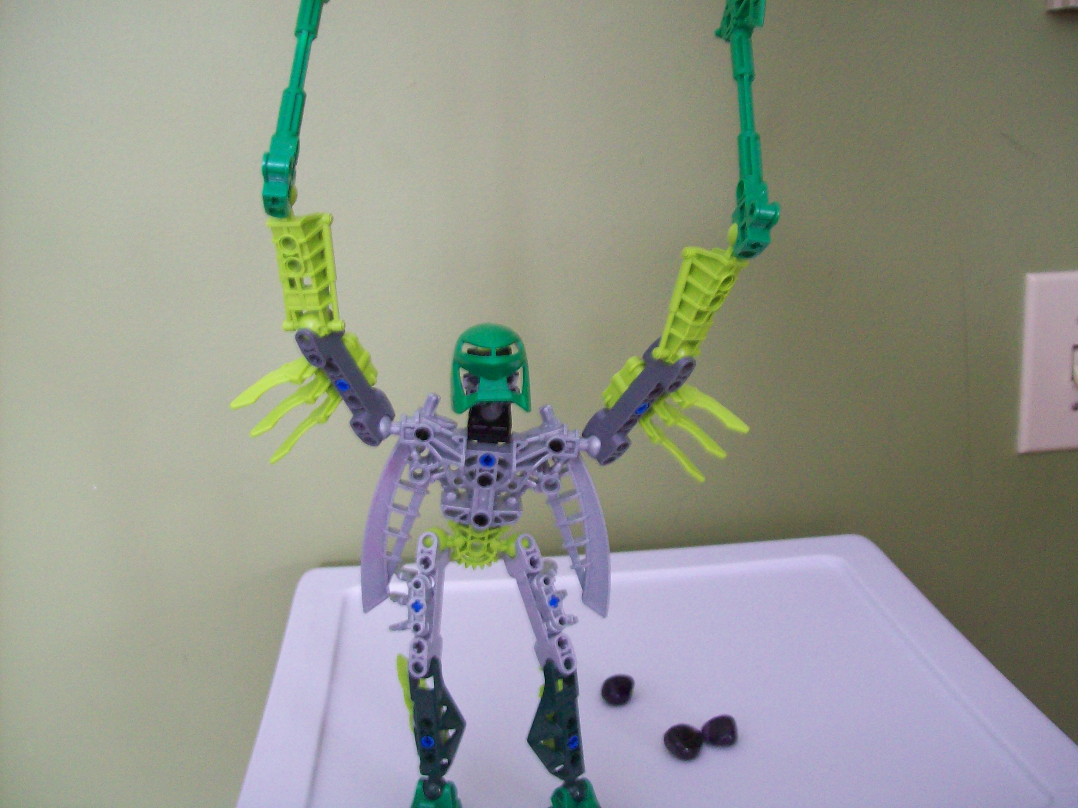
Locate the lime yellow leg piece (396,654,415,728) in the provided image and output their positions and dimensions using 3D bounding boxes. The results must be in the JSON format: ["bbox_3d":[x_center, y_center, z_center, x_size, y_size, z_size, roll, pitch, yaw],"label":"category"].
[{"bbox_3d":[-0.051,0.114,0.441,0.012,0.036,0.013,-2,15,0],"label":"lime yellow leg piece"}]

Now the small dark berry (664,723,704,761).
[{"bbox_3d":[0.062,0.145,0.482,0.017,0.015,0.017,-1,15,0],"label":"small dark berry"}]

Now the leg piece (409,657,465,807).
[{"bbox_3d":[-0.039,0.126,0.432,0.021,0.060,0.018,-3,15,-5],"label":"leg piece"}]

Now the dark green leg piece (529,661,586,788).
[{"bbox_3d":[0.007,0.124,0.432,0.022,0.057,0.018,-3,15,5],"label":"dark green leg piece"}]

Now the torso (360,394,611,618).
[{"bbox_3d":[-0.020,0.038,0.420,0.091,0.083,0.038,4,17,-4],"label":"torso"}]

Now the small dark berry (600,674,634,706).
[{"bbox_3d":[0.036,0.135,0.526,0.016,0.013,0.015,-1,15,0],"label":"small dark berry"}]

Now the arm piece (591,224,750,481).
[{"bbox_3d":[0.047,-0.018,0.395,0.050,0.085,0.032,2,16,-18],"label":"arm piece"}]

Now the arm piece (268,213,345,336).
[{"bbox_3d":[-0.082,-0.046,0.394,0.021,0.044,0.018,0,15,17],"label":"arm piece"}]

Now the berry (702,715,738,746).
[{"bbox_3d":[0.079,0.143,0.490,0.015,0.013,0.015,-1,15,0],"label":"berry"}]

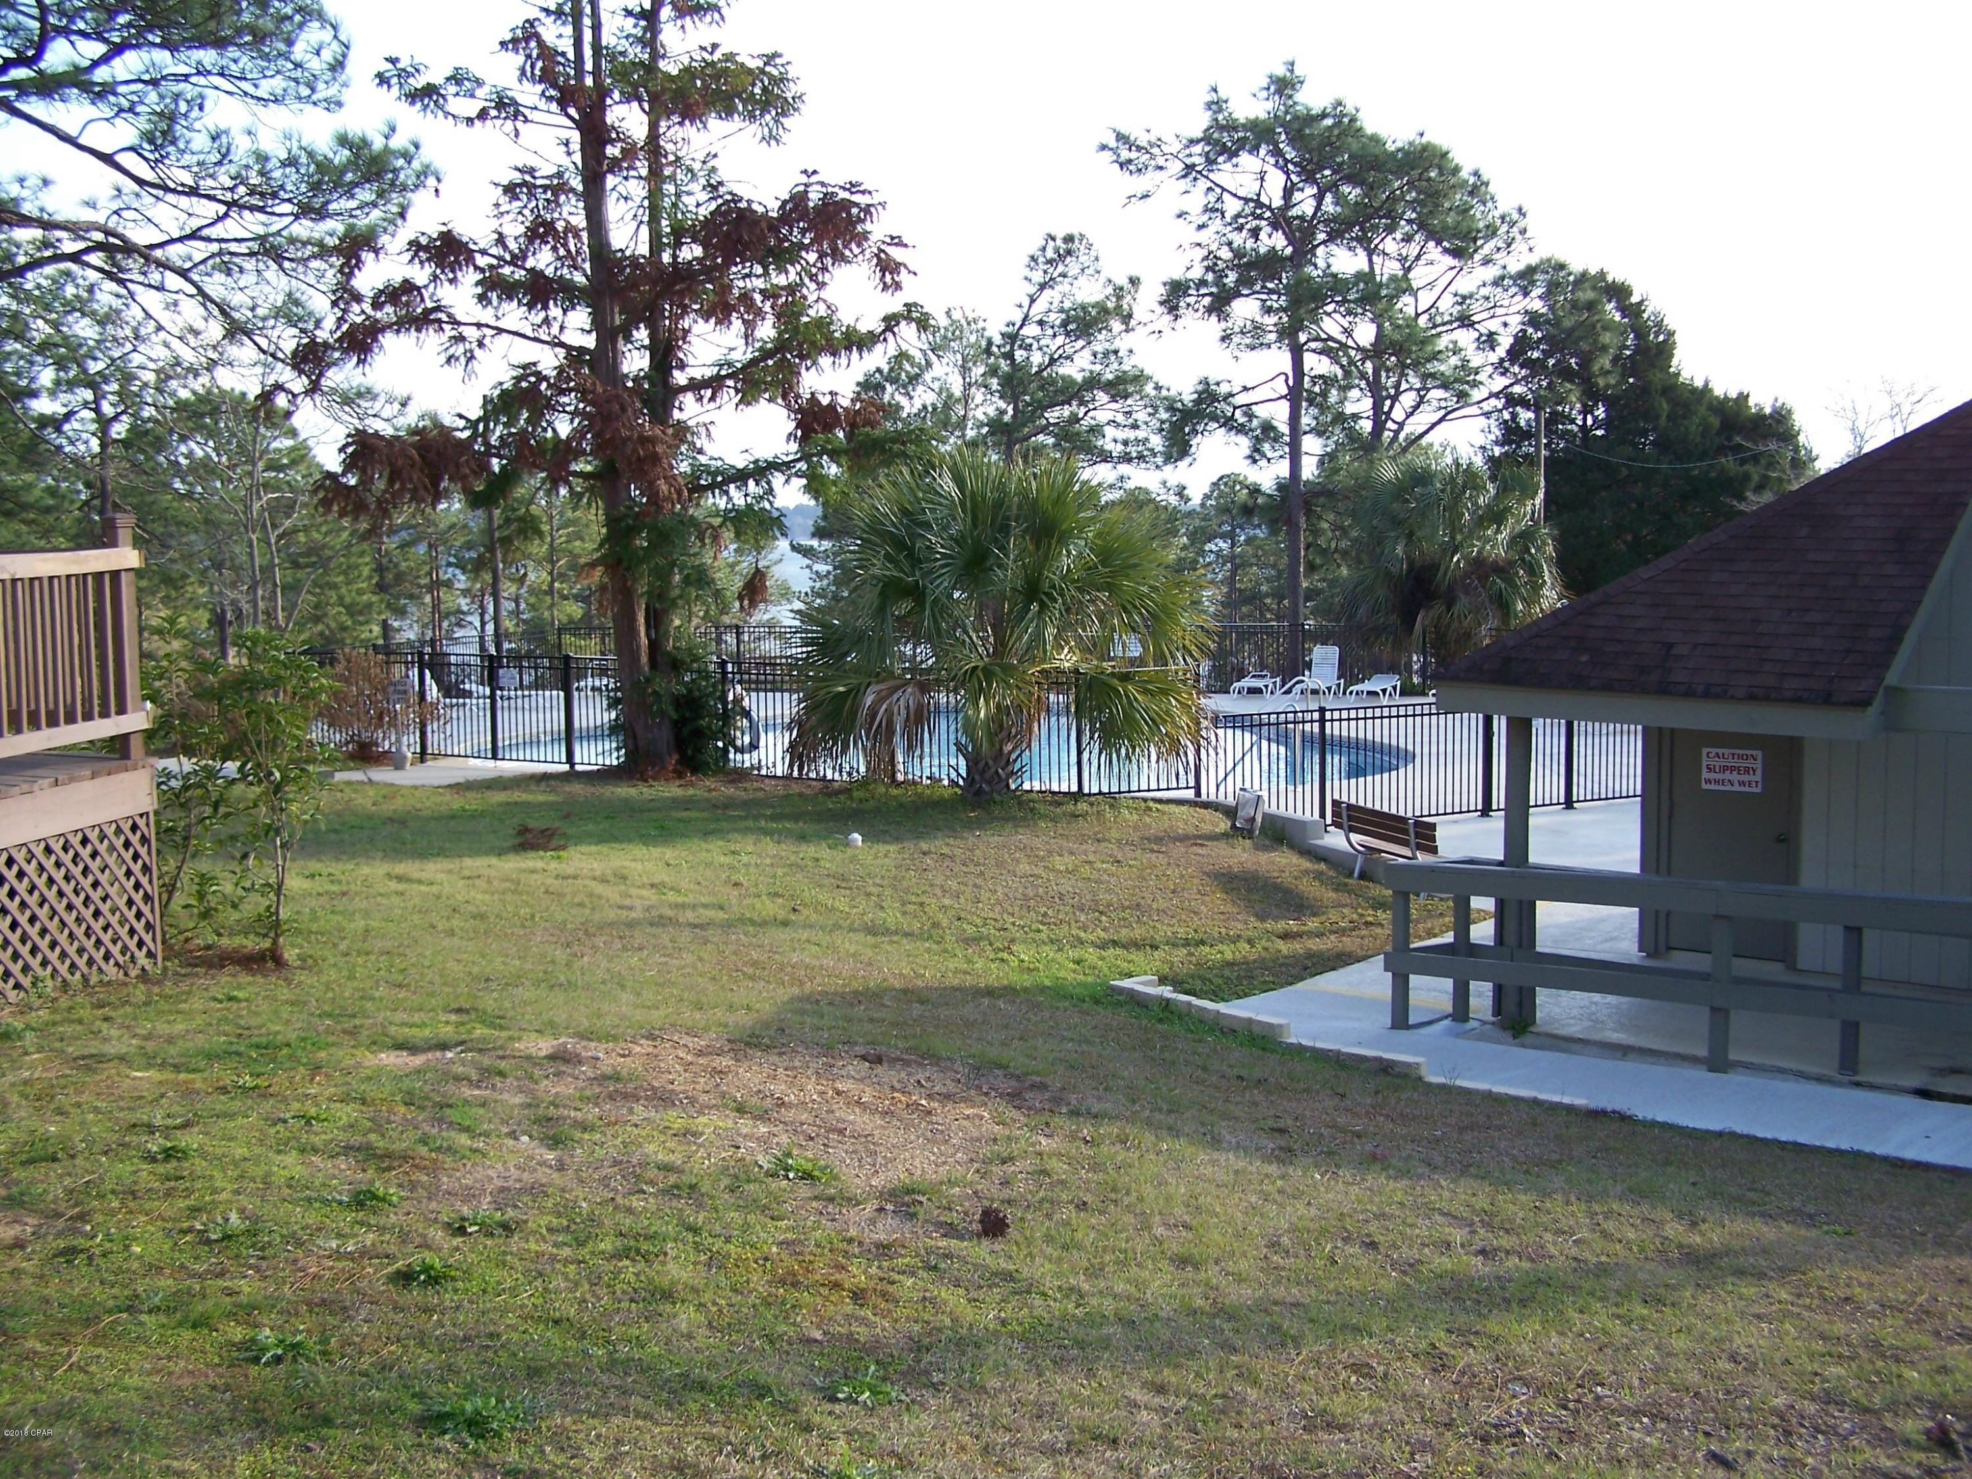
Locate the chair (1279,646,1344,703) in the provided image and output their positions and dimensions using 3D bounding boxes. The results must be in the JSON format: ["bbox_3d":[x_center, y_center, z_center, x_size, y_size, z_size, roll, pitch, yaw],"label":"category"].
[{"bbox_3d":[6.375,-1.258,41.386,0.680,1.000,1.500,1,6,21],"label":"chair"}]

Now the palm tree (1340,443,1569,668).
[{"bbox_3d":[9.238,-3.360,43.392,4.500,4.850,4.200,-1,6,0],"label":"palm tree"}]

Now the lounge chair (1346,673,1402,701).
[{"bbox_3d":[7.373,-0.953,40.855,0.680,0.470,1.800,1,6,21],"label":"lounge chair"}]

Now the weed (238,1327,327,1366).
[{"bbox_3d":[-1.557,1.339,4.779,0.200,0.055,0.160,-1,6,0],"label":"weed"}]

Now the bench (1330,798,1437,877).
[{"bbox_3d":[3.880,1.032,19.910,0.620,0.830,1.920,-3,6,-18],"label":"bench"}]

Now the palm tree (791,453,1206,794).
[{"bbox_3d":[0.116,-1.224,22.992,4.400,3.750,4.200,-1,6,0],"label":"palm tree"}]

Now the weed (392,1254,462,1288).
[{"bbox_3d":[-1.432,1.358,5.546,0.175,0.060,0.145,-1,6,0],"label":"weed"}]

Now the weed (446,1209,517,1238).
[{"bbox_3d":[-1.427,1.365,6.119,0.185,0.055,0.150,-1,6,0],"label":"weed"}]

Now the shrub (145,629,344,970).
[{"bbox_3d":[-3.756,0.255,10.823,0.950,1.680,0.880,-1,6,0],"label":"shrub"}]

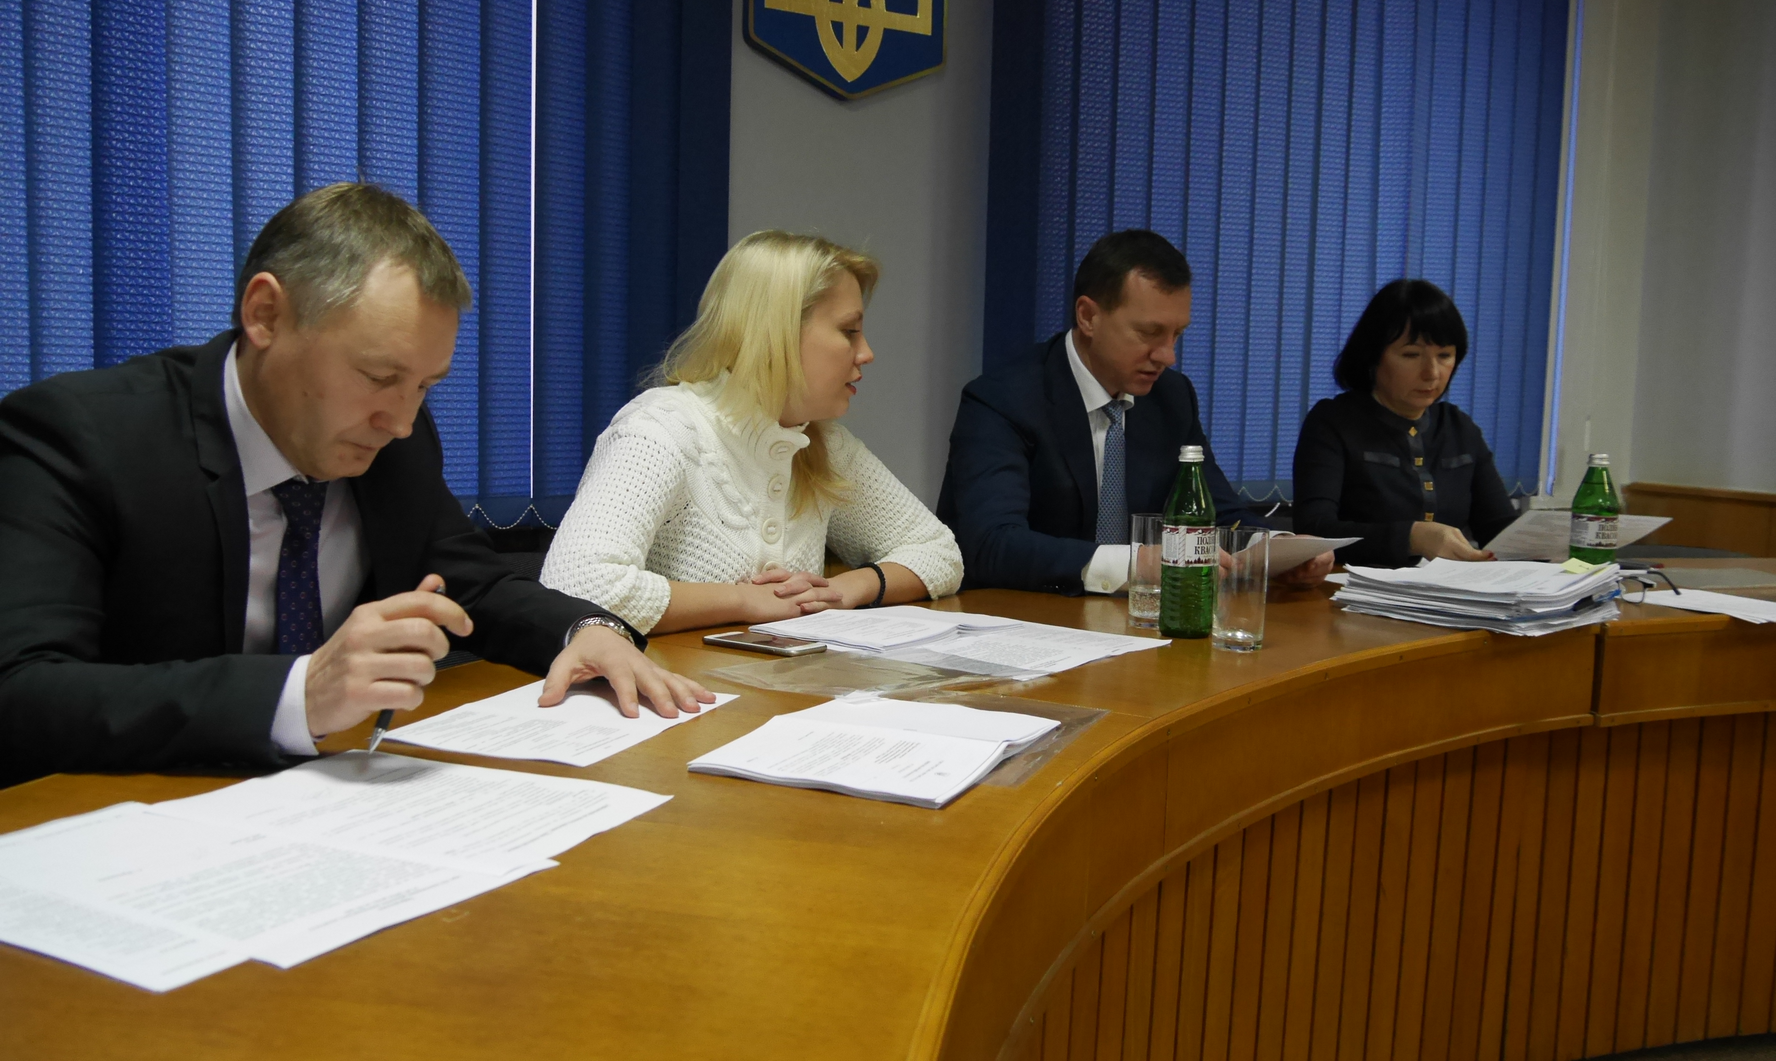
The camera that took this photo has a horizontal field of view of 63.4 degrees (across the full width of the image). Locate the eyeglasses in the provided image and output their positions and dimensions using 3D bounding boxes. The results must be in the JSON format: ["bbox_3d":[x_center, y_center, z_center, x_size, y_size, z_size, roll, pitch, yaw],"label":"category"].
[{"bbox_3d":[1.156,0.090,2.264,0.050,0.042,0.138,-4,8,-43],"label":"eyeglasses"}]

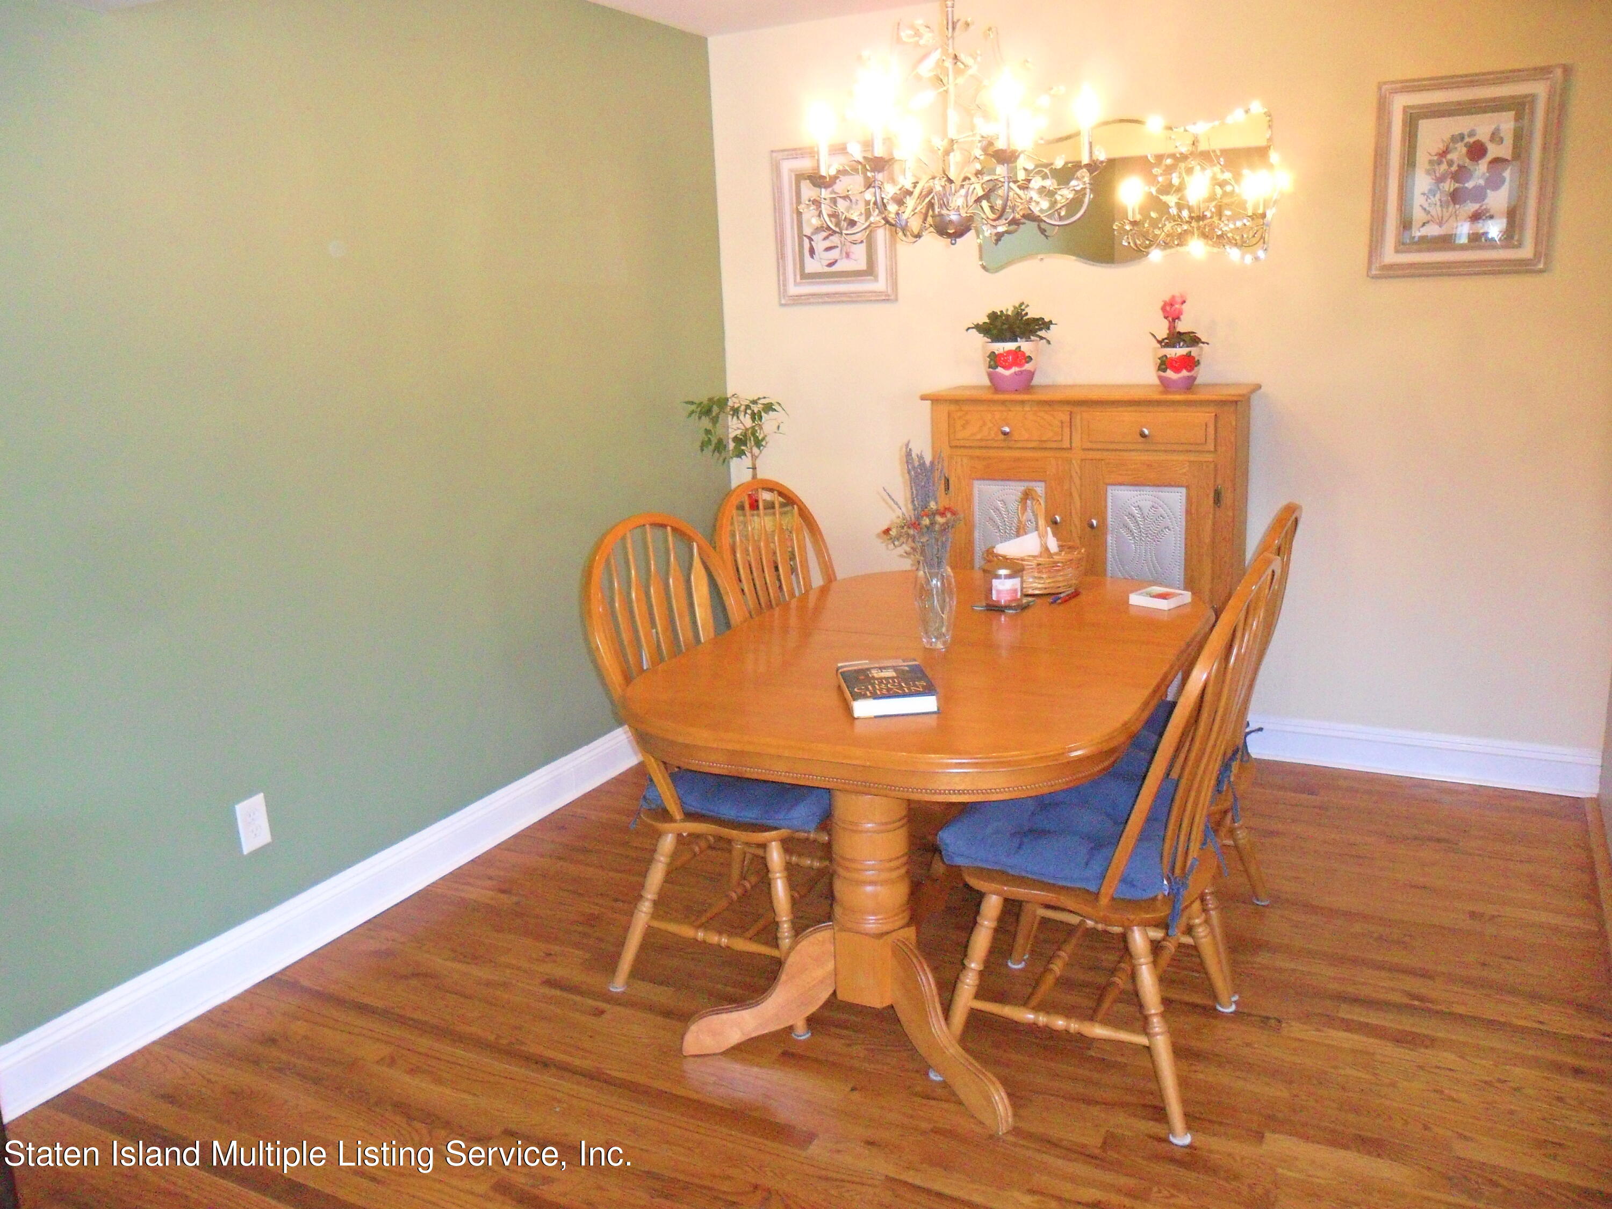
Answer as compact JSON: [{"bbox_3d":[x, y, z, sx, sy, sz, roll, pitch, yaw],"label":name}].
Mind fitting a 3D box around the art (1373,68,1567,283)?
[{"bbox_3d":[1.841,-1.204,3.530,0.455,0.539,0.030,5,15,28],"label":"art"}]

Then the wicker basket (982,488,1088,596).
[{"bbox_3d":[0.599,-0.173,3.302,0.250,0.265,0.220,0,14,8],"label":"wicker basket"}]

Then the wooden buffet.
[{"bbox_3d":[0.914,-0.078,4.107,0.983,1.227,0.375,5,15,28],"label":"wooden buffet"}]

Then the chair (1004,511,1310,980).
[{"bbox_3d":[0.847,0.287,2.963,0.580,1.056,0.530,5,15,28],"label":"chair"}]

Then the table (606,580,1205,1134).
[{"bbox_3d":[0.331,0.454,2.960,1.066,0.773,1.560,5,15,28],"label":"table"}]

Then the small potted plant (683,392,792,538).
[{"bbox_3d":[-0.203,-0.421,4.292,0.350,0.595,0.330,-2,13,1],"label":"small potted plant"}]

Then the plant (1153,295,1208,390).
[{"bbox_3d":[1.138,-0.798,3.820,0.165,0.291,0.150,5,15,28],"label":"plant"}]

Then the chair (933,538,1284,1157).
[{"bbox_3d":[0.598,0.406,2.507,0.580,1.056,0.530,5,15,28],"label":"chair"}]

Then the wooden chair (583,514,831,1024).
[{"bbox_3d":[-0.149,0.338,2.915,0.580,1.056,0.530,5,15,28],"label":"wooden chair"}]

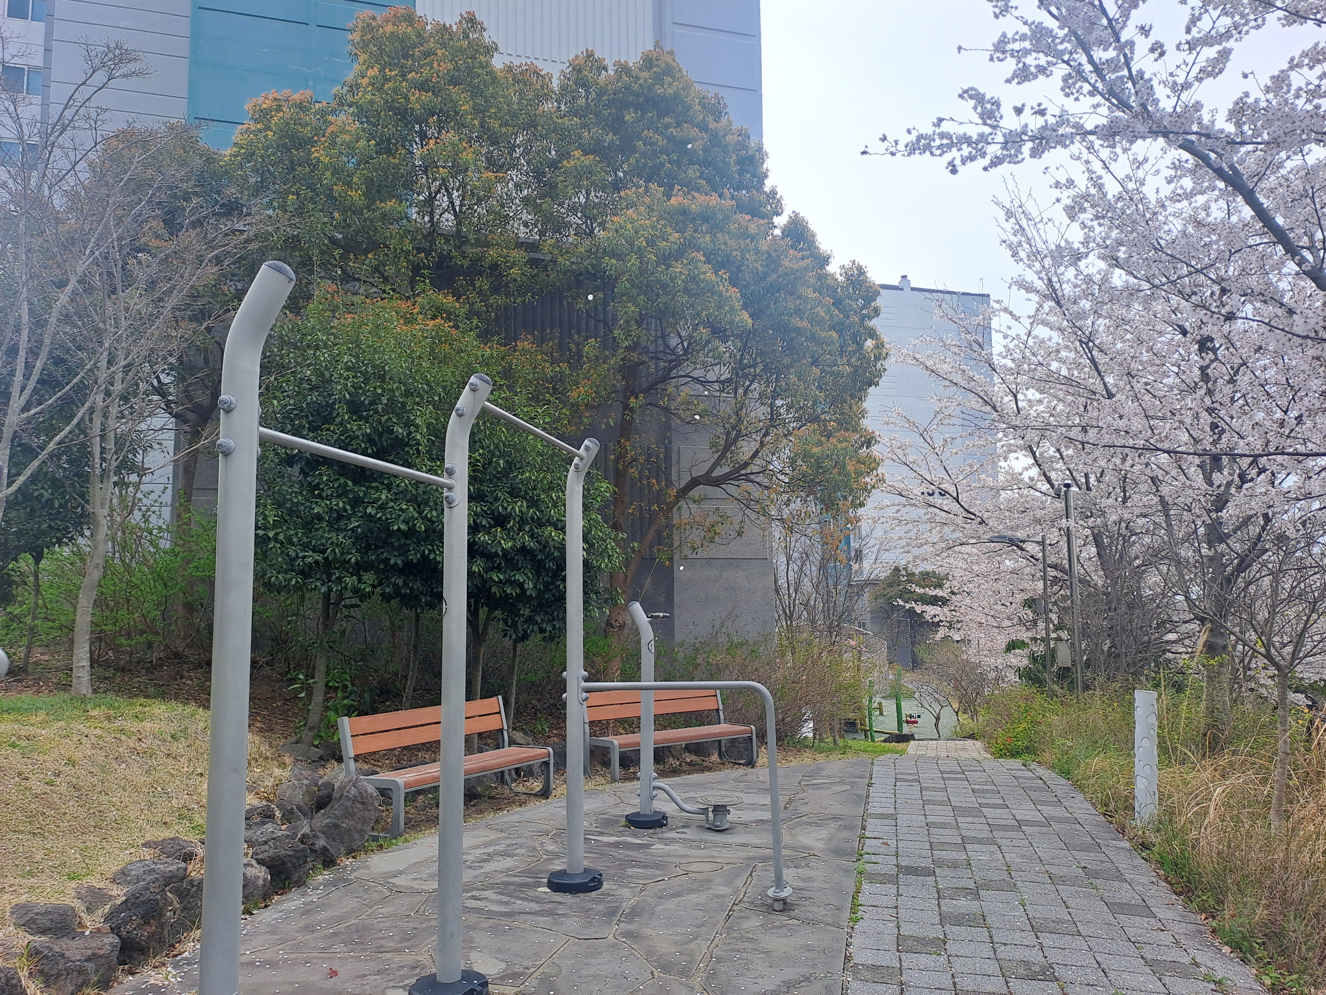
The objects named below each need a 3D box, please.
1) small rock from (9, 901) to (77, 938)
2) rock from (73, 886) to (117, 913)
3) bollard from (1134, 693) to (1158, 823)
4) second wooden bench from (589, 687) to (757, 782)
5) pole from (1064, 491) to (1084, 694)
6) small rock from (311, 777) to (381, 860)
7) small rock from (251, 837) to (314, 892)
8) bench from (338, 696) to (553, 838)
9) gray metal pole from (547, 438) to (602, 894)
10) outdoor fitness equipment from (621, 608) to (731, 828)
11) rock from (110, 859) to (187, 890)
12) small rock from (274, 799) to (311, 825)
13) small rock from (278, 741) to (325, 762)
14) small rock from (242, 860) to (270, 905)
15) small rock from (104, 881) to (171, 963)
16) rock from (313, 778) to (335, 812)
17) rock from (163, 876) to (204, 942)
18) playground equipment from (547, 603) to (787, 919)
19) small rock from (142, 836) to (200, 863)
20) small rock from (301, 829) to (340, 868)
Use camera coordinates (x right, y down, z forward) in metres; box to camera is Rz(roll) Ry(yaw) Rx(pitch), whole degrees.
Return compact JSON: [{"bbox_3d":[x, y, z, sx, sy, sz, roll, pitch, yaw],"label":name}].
[{"bbox_3d":[-2.555,1.739,3.950,0.250,0.130,0.200,3,-7,-30],"label":"small rock"},{"bbox_3d":[-2.504,1.774,4.220,0.180,0.120,0.170,-1,-5,8],"label":"rock"},{"bbox_3d":[3.402,1.840,6.798,0.162,0.970,0.162,0,-5,0],"label":"bollard"},{"bbox_3d":[0.090,2.218,9.173,1.530,0.750,0.600,3,-6,-33],"label":"second wooden bench"},{"bbox_3d":[7.955,1.891,18.500,0.170,4.200,0.170,-1,-6,0],"label":"pole"},{"bbox_3d":[-1.970,1.982,5.950,0.400,0.460,0.350,3,-7,-30],"label":"small rock"},{"bbox_3d":[-2.102,2.022,5.280,0.310,0.250,0.260,3,-7,-30],"label":"small rock"},{"bbox_3d":[-1.586,1.990,7.297,0.580,0.770,1.580,-4,-7,33],"label":"bench"},{"bbox_3d":[-0.492,0.898,5.347,0.310,2.448,0.310,0,-5,0],"label":"gray metal pole"},{"bbox_3d":[0.129,1.557,6.906,0.840,1.550,0.360,-3,-6,24],"label":"outdoor fitness equipment"},{"bbox_3d":[-2.368,1.735,4.400,0.330,0.160,0.220,-1,-5,8],"label":"rock"},{"bbox_3d":[-2.259,1.918,5.850,0.200,0.140,0.180,3,-7,-30],"label":"small rock"},{"bbox_3d":[-2.836,1.992,7.500,0.330,0.150,0.260,3,-7,-30],"label":"small rock"},{"bbox_3d":[-2.145,2.009,5.000,0.220,0.240,0.220,-1,-5,8],"label":"small rock"},{"bbox_3d":[-2.312,1.879,4.220,0.280,0.310,0.250,3,-7,-30],"label":"small rock"},{"bbox_3d":[-2.197,1.928,6.200,0.150,0.220,0.190,-1,-5,8],"label":"rock"},{"bbox_3d":[-2.193,1.918,4.450,0.250,0.280,0.240,-1,-5,8],"label":"rock"},{"bbox_3d":[0.249,1.452,5.928,1.320,1.563,1.780,-2,-5,16],"label":"playground equipment"},{"bbox_3d":[-2.374,1.710,4.650,0.260,0.120,0.200,3,-7,-30],"label":"small rock"},{"bbox_3d":[-2.050,2.093,5.700,0.240,0.230,0.240,-1,-5,8],"label":"small rock"}]

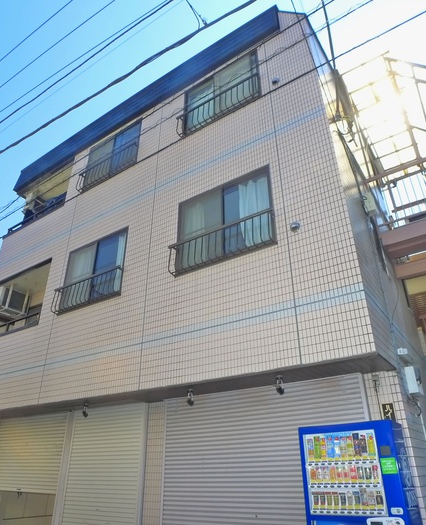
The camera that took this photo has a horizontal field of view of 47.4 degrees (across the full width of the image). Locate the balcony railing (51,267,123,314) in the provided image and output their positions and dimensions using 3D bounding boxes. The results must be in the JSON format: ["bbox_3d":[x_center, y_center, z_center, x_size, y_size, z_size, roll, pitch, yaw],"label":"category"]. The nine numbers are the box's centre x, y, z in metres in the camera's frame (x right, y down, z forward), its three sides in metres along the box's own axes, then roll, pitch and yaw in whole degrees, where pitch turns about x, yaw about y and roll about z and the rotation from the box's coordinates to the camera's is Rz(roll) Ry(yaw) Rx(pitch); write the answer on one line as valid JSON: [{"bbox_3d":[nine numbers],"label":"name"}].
[{"bbox_3d":[-2.164,0.518,8.215,1.630,0.460,0.200,-19,-34,31],"label":"balcony railing"}]

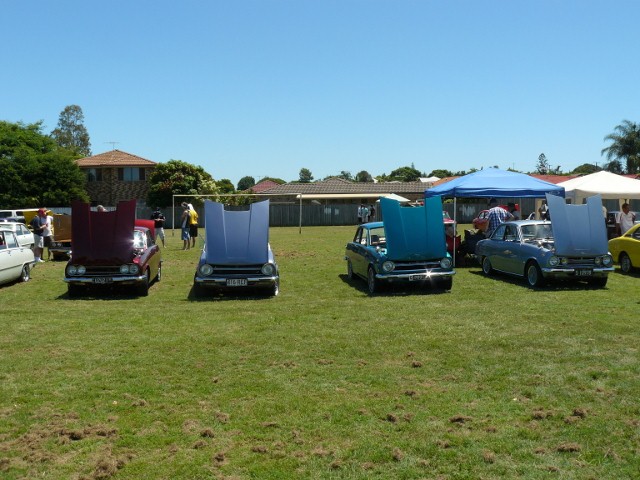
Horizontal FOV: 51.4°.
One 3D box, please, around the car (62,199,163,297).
[{"bbox_3d":[-4.371,0.124,14.375,1.500,1.730,4.020,-1,3,-9],"label":"car"}]

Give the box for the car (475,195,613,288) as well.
[{"bbox_3d":[4.912,0.020,15.000,1.500,1.730,4.020,-1,3,-6],"label":"car"}]

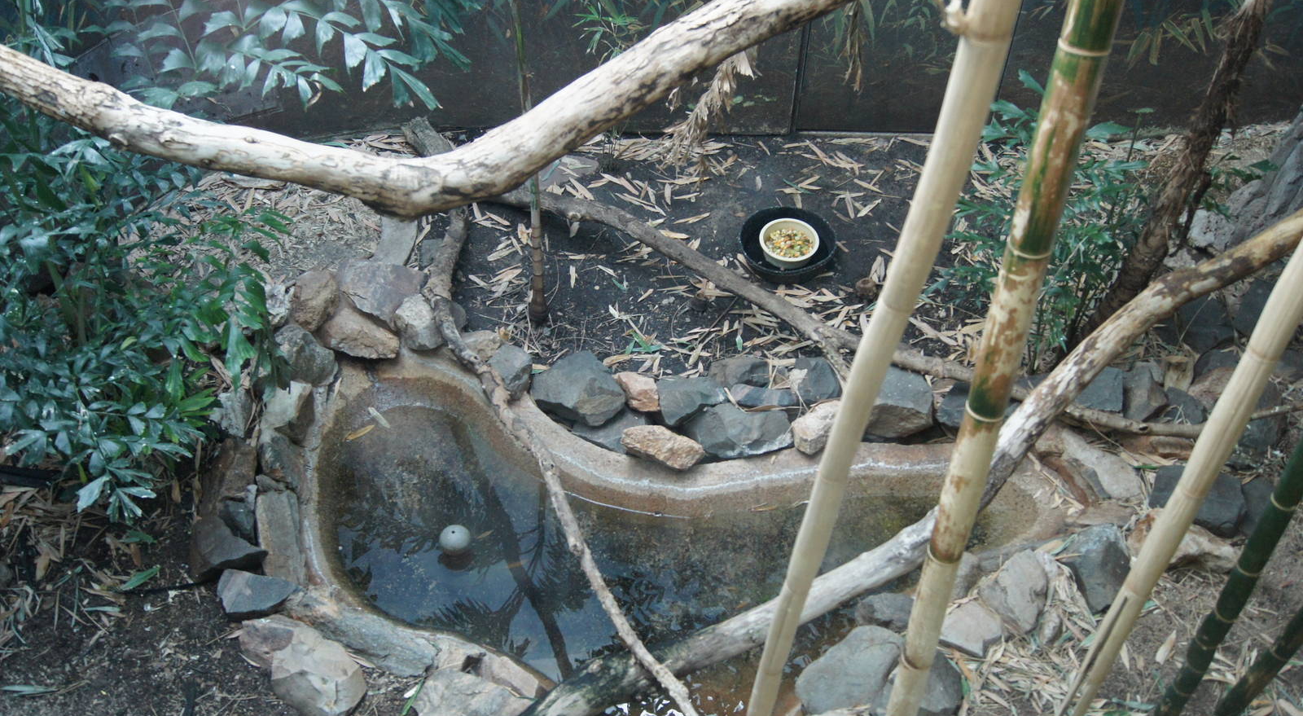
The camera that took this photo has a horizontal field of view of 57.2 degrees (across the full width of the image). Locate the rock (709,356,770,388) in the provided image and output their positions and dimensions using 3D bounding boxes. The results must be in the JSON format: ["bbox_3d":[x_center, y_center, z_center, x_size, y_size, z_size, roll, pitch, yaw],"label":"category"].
[{"bbox_3d":[0.228,0.046,3.116,0.150,0.080,0.095,-4,50,-3],"label":"rock"}]

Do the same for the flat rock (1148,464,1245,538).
[{"bbox_3d":[1.234,0.324,2.715,0.203,0.088,0.135,7,49,4],"label":"flat rock"}]

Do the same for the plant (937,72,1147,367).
[{"bbox_3d":[0.907,-0.320,2.897,0.426,0.645,0.416,1,49,-1],"label":"plant"}]

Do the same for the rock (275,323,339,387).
[{"bbox_3d":[-0.905,-0.011,3.141,0.140,0.110,0.110,24,54,19],"label":"rock"}]

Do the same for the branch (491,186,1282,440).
[{"bbox_3d":[0.528,-0.126,3.057,2.142,0.135,0.260,17,51,13],"label":"branch"}]

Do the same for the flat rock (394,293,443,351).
[{"bbox_3d":[-0.623,-0.094,3.199,0.115,0.110,0.100,16,52,13],"label":"flat rock"}]

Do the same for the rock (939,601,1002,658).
[{"bbox_3d":[0.711,0.604,2.663,0.130,0.055,0.110,20,53,16],"label":"rock"}]

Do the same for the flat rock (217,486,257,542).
[{"bbox_3d":[-0.921,0.346,2.649,0.073,0.073,0.104,-15,51,-14],"label":"flat rock"}]

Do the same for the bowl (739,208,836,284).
[{"bbox_3d":[0.370,-0.301,3.254,0.260,0.060,0.260,1,49,-1],"label":"bowl"}]

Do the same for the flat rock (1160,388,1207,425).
[{"bbox_3d":[1.286,0.117,2.917,0.099,0.057,0.078,-23,53,-20],"label":"flat rock"}]

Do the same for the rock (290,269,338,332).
[{"bbox_3d":[-0.919,-0.158,3.259,0.120,0.120,0.110,-4,50,-3],"label":"rock"}]

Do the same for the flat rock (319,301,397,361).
[{"bbox_3d":[-0.775,-0.075,3.169,0.200,0.090,0.100,21,53,17],"label":"flat rock"}]

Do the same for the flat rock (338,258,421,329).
[{"bbox_3d":[-0.669,-0.169,3.007,0.213,0.073,0.156,12,50,9],"label":"flat rock"}]

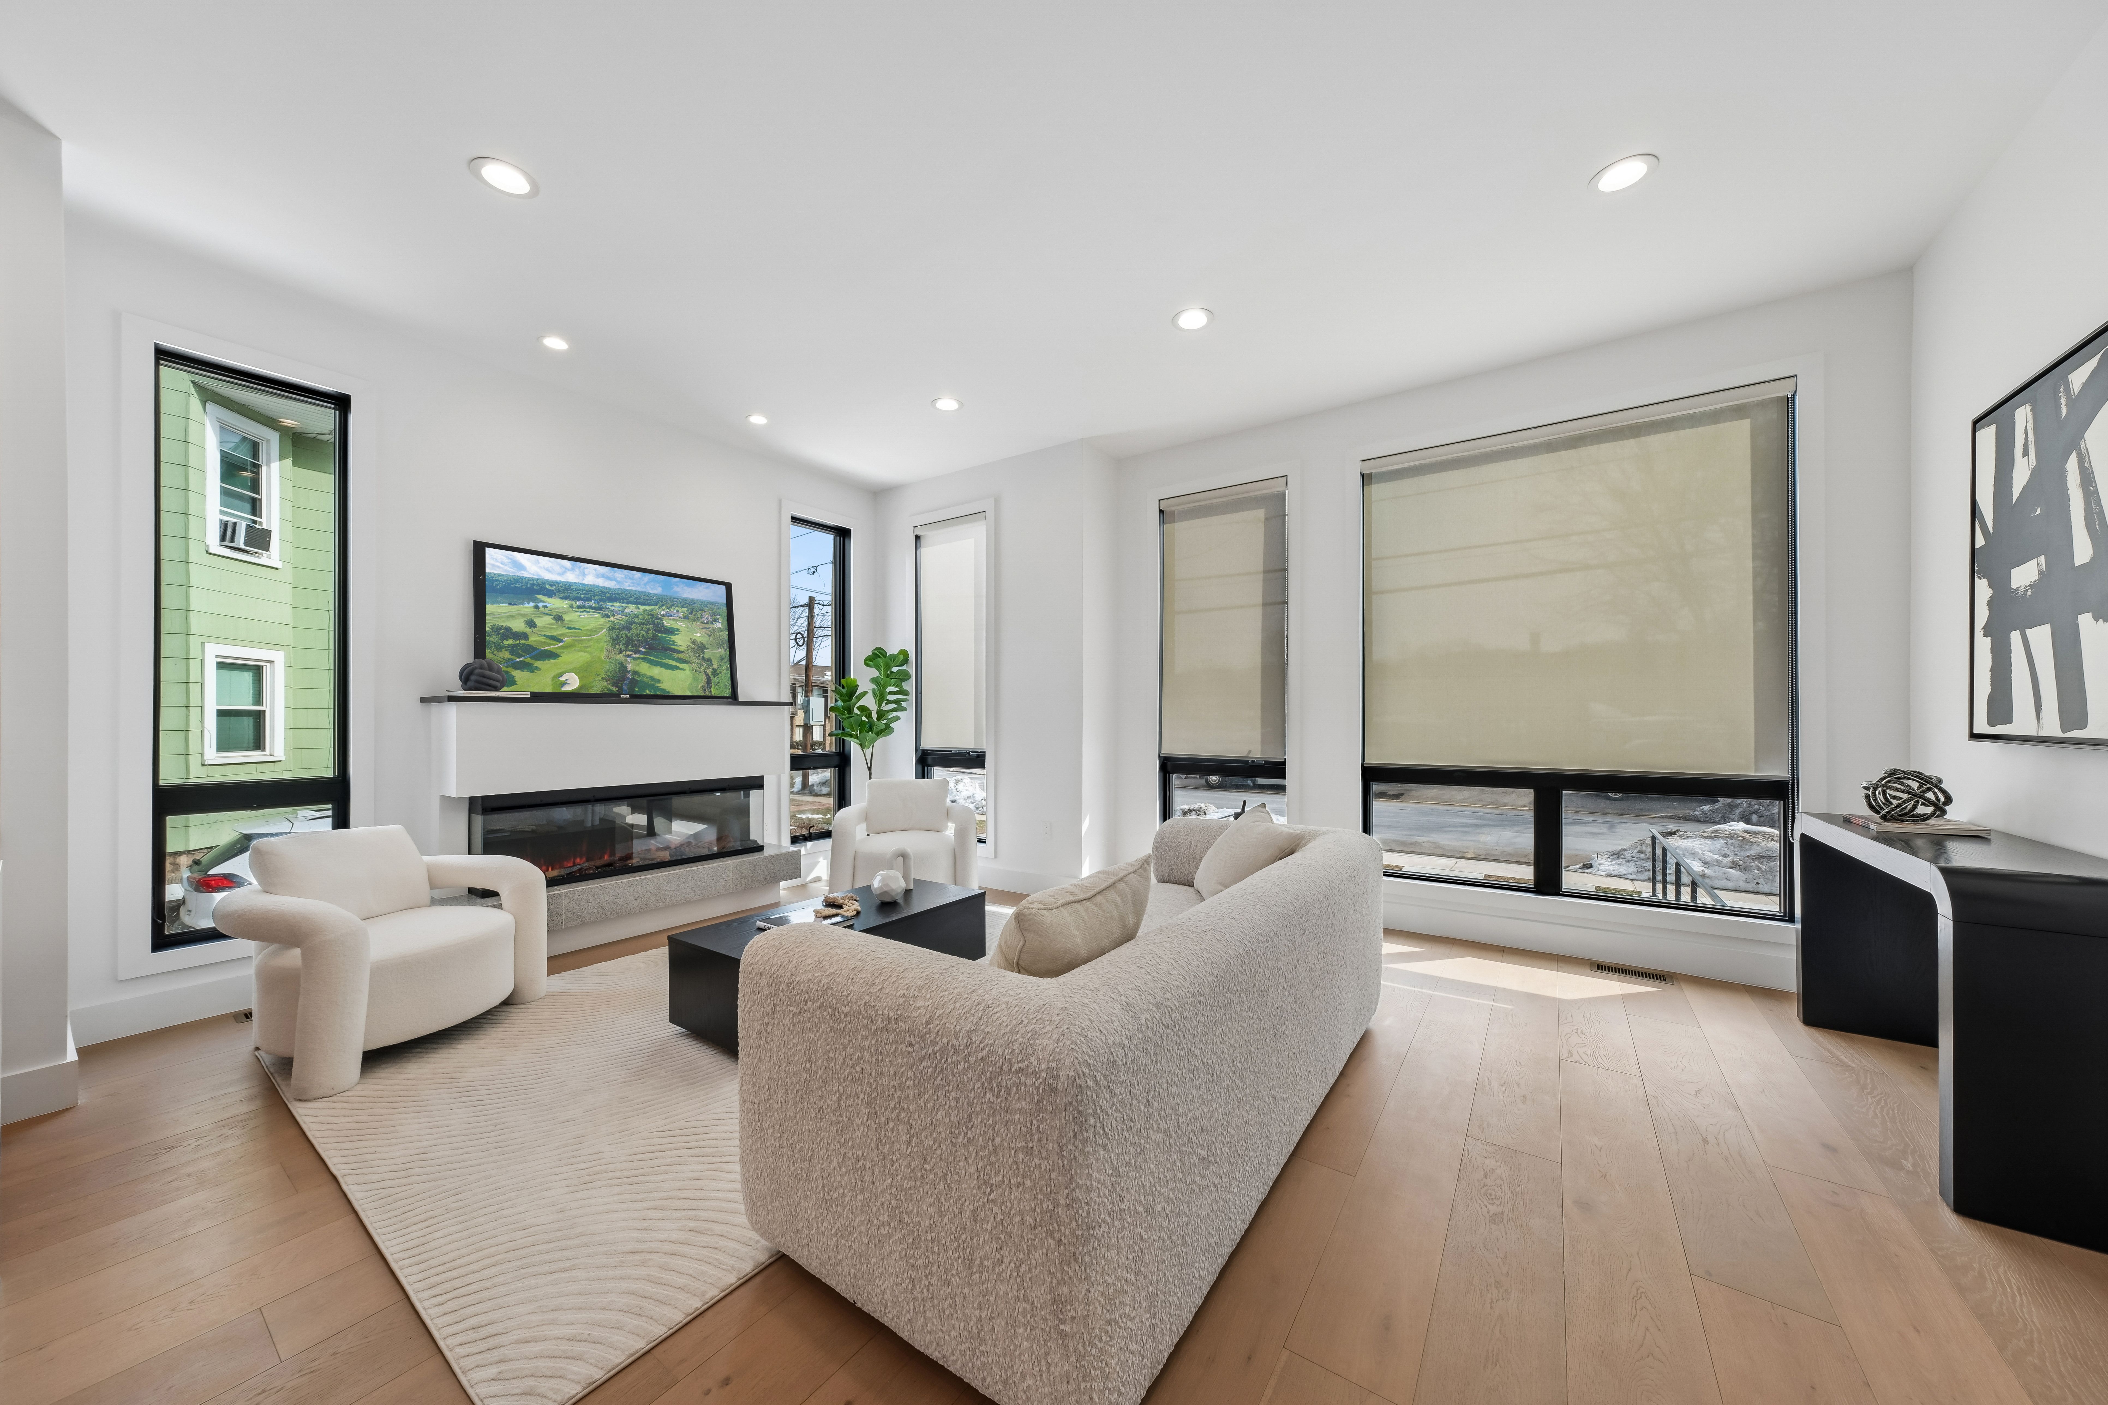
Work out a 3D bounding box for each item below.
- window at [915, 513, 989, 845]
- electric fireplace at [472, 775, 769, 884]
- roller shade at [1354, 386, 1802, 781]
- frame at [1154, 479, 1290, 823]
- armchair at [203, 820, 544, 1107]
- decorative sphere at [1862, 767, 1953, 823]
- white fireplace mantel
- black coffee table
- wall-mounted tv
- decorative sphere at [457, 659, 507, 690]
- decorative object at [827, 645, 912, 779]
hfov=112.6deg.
[{"bbox_3d":[-0.746,-0.170,5.160,0.732,2.342,0.100,-1,-1,36],"label":"window"},{"bbox_3d":[-2.317,0.690,3.903,0.230,0.470,1.415,-1,-1,36],"label":"electric fireplace"},{"bbox_3d":[2.462,-0.520,3.508,1.724,1.727,0.060,-1,-1,34],"label":"roller shade"},{"bbox_3d":[1.070,-0.183,4.477,0.842,2.343,0.100,-1,-1,34],"label":"frame"},{"bbox_3d":[-2.587,0.854,2.640,0.775,0.775,0.866,0,-1,5],"label":"armchair"},{"bbox_3d":[2.766,0.302,2.281,0.189,0.177,0.189,-1,-1,34],"label":"decorative sphere"},{"bbox_3d":[-2.310,0.213,3.883,0.363,0.456,1.728,-1,-1,34],"label":"white fireplace mantel"},{"bbox_3d":[-0.916,1.078,3.063,0.564,0.329,1.214,-1,-1,36],"label":"black coffee table"},{"bbox_3d":[-2.380,-0.380,3.868,0.060,0.729,1.300,-4,-3,34],"label":"wall-mounted tv"},{"bbox_3d":[-2.706,-0.130,3.317,0.175,0.160,0.175,-1,-1,36],"label":"decorative sphere"},{"bbox_3d":[-1.298,0.441,5.065,0.600,1.680,0.600,0,-1,-9],"label":"decorative object"}]

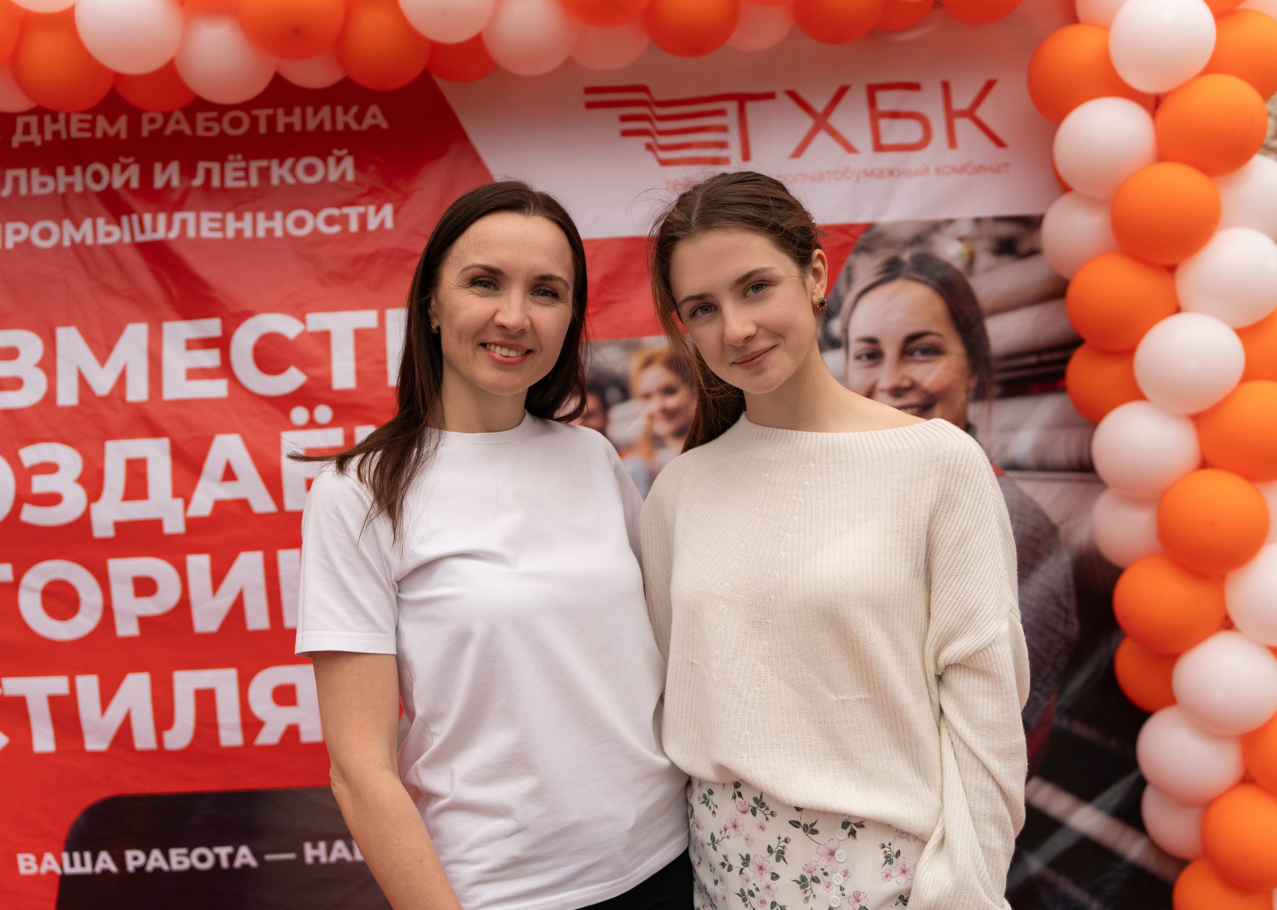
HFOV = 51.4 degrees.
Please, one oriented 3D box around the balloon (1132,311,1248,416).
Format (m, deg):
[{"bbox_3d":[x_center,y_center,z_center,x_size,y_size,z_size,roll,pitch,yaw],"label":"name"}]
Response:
[{"bbox_3d":[1.035,-0.173,2.497,0.190,0.188,0.200,-4,-1,0],"label":"balloon"}]

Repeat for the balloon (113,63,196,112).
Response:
[{"bbox_3d":[-0.940,-0.766,2.580,0.182,0.178,0.187,-3,-1,0],"label":"balloon"}]

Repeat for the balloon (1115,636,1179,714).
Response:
[{"bbox_3d":[1.063,0.427,2.666,0.195,0.188,0.195,-4,-1,0],"label":"balloon"}]

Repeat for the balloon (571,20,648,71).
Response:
[{"bbox_3d":[-0.057,-0.843,2.580,0.182,0.178,0.187,-3,-1,0],"label":"balloon"}]

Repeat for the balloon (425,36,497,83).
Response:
[{"bbox_3d":[-0.361,-0.856,2.675,0.195,0.188,0.195,-4,-1,0],"label":"balloon"}]

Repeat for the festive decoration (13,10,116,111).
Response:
[{"bbox_3d":[-1.085,-0.748,2.507,0.195,0.188,0.195,-4,-1,0],"label":"festive decoration"}]

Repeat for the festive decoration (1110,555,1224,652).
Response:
[{"bbox_3d":[0.983,0.277,2.450,0.188,0.184,0.194,-3,-1,0],"label":"festive decoration"}]

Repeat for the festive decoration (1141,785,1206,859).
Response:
[{"bbox_3d":[1.092,0.697,2.596,0.195,0.188,0.195,-4,-1,0],"label":"festive decoration"}]

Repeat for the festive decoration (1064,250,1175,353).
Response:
[{"bbox_3d":[0.891,-0.284,2.450,0.188,0.184,0.194,-3,-1,0],"label":"festive decoration"}]

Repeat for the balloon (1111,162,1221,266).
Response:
[{"bbox_3d":[0.988,-0.452,2.481,0.190,0.188,0.200,-4,-1,0],"label":"balloon"}]

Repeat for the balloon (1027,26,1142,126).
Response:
[{"bbox_3d":[0.851,-0.728,2.547,0.198,0.188,0.192,-4,-1,0],"label":"balloon"}]

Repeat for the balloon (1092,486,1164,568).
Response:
[{"bbox_3d":[0.966,0.129,2.560,0.180,0.176,0.185,-3,-1,0],"label":"balloon"}]

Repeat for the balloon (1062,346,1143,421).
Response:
[{"bbox_3d":[0.962,-0.154,2.659,0.195,0.188,0.195,-4,-1,0],"label":"balloon"}]

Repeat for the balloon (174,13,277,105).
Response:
[{"bbox_3d":[-0.778,-0.752,2.500,0.185,0.181,0.191,-3,-1,0],"label":"balloon"}]

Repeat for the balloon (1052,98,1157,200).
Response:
[{"bbox_3d":[0.894,-0.587,2.540,0.195,0.188,0.195,-4,-1,0],"label":"balloon"}]

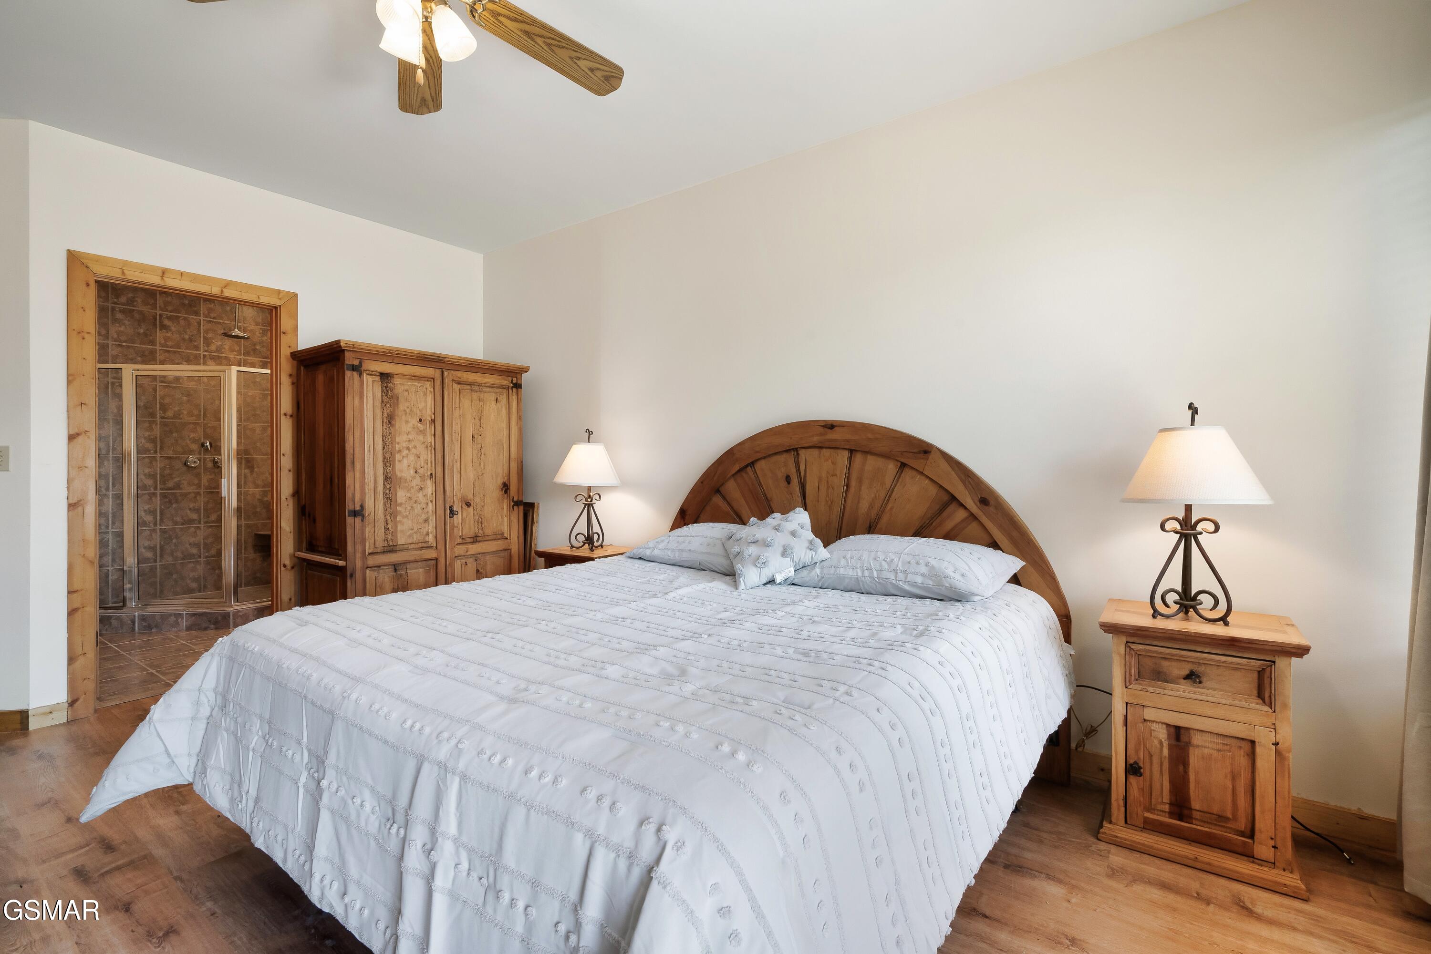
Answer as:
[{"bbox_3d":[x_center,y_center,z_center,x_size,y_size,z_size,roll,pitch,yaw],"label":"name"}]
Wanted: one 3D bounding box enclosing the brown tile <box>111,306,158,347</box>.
[{"bbox_3d":[-4.848,-1.244,5.309,0.012,0.302,0.302,0,1,36],"label":"brown tile"}]

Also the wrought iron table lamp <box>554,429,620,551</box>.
[{"bbox_3d":[-0.761,0.073,3.772,0.400,0.710,0.400,0,1,0],"label":"wrought iron table lamp"}]

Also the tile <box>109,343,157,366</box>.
[{"bbox_3d":[-4.848,-0.936,5.309,0.012,0.302,0.302,0,1,36],"label":"tile"}]

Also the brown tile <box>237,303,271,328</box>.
[{"bbox_3d":[-4.309,-1.567,6.037,0.012,0.302,0.302,0,1,36],"label":"brown tile"}]

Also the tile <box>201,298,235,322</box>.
[{"bbox_3d":[-4.525,-1.584,5.840,0.012,0.305,0.305,1,1,36],"label":"tile"}]

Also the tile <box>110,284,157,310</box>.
[{"bbox_3d":[-4.848,-1.552,5.309,0.012,0.302,0.302,0,1,36],"label":"tile"}]

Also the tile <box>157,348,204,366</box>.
[{"bbox_3d":[-4.668,-0.941,5.551,0.012,0.302,0.302,0,1,36],"label":"tile"}]

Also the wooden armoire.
[{"bbox_3d":[-1.851,0.196,3.948,0.660,1.835,1.160,1,1,36],"label":"wooden armoire"}]

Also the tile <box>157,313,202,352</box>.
[{"bbox_3d":[-4.668,-1.249,5.551,0.012,0.302,0.302,0,1,36],"label":"tile"}]

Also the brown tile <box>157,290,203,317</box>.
[{"bbox_3d":[-4.706,-1.579,5.596,0.012,0.305,0.305,1,1,36],"label":"brown tile"}]

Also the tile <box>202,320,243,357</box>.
[{"bbox_3d":[-4.525,-1.268,5.840,0.012,0.305,0.305,1,1,36],"label":"tile"}]

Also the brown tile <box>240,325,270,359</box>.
[{"bbox_3d":[-4.344,-1.273,6.085,0.012,0.305,0.305,1,1,36],"label":"brown tile"}]

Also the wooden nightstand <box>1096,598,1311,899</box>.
[{"bbox_3d":[1.551,0.813,2.057,0.496,0.700,0.408,0,1,36],"label":"wooden nightstand"}]

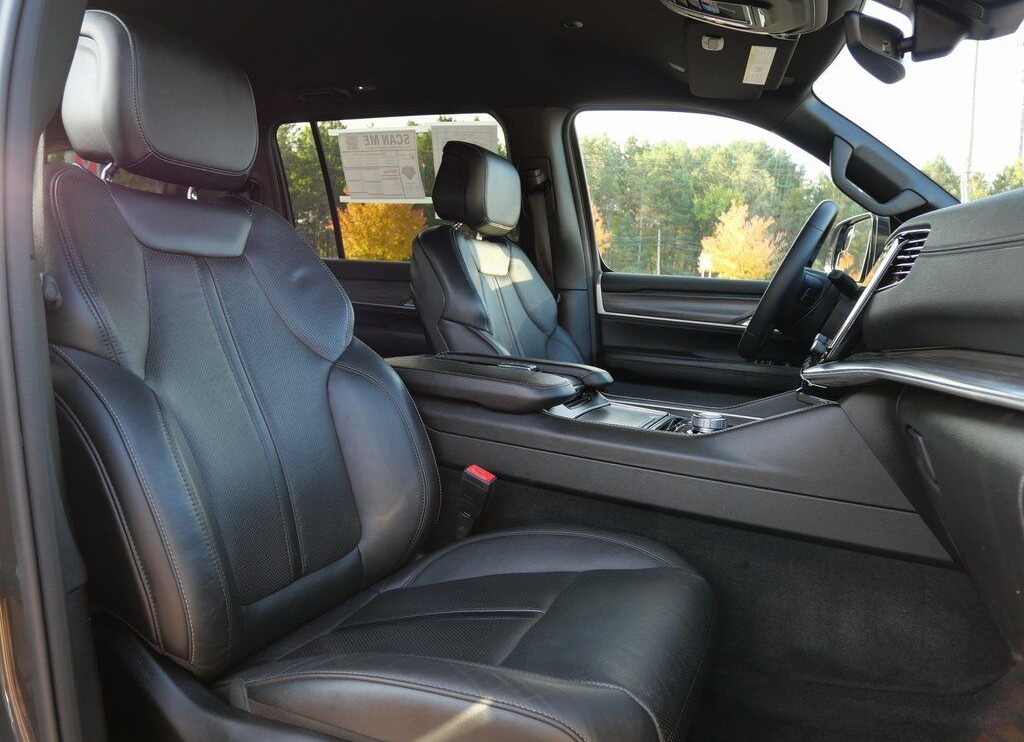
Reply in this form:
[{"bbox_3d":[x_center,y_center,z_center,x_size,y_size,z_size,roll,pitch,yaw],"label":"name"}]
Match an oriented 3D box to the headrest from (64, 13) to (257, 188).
[{"bbox_3d":[-0.455,-0.352,1.029,0.140,0.200,0.245,5,9,22],"label":"headrest"}]

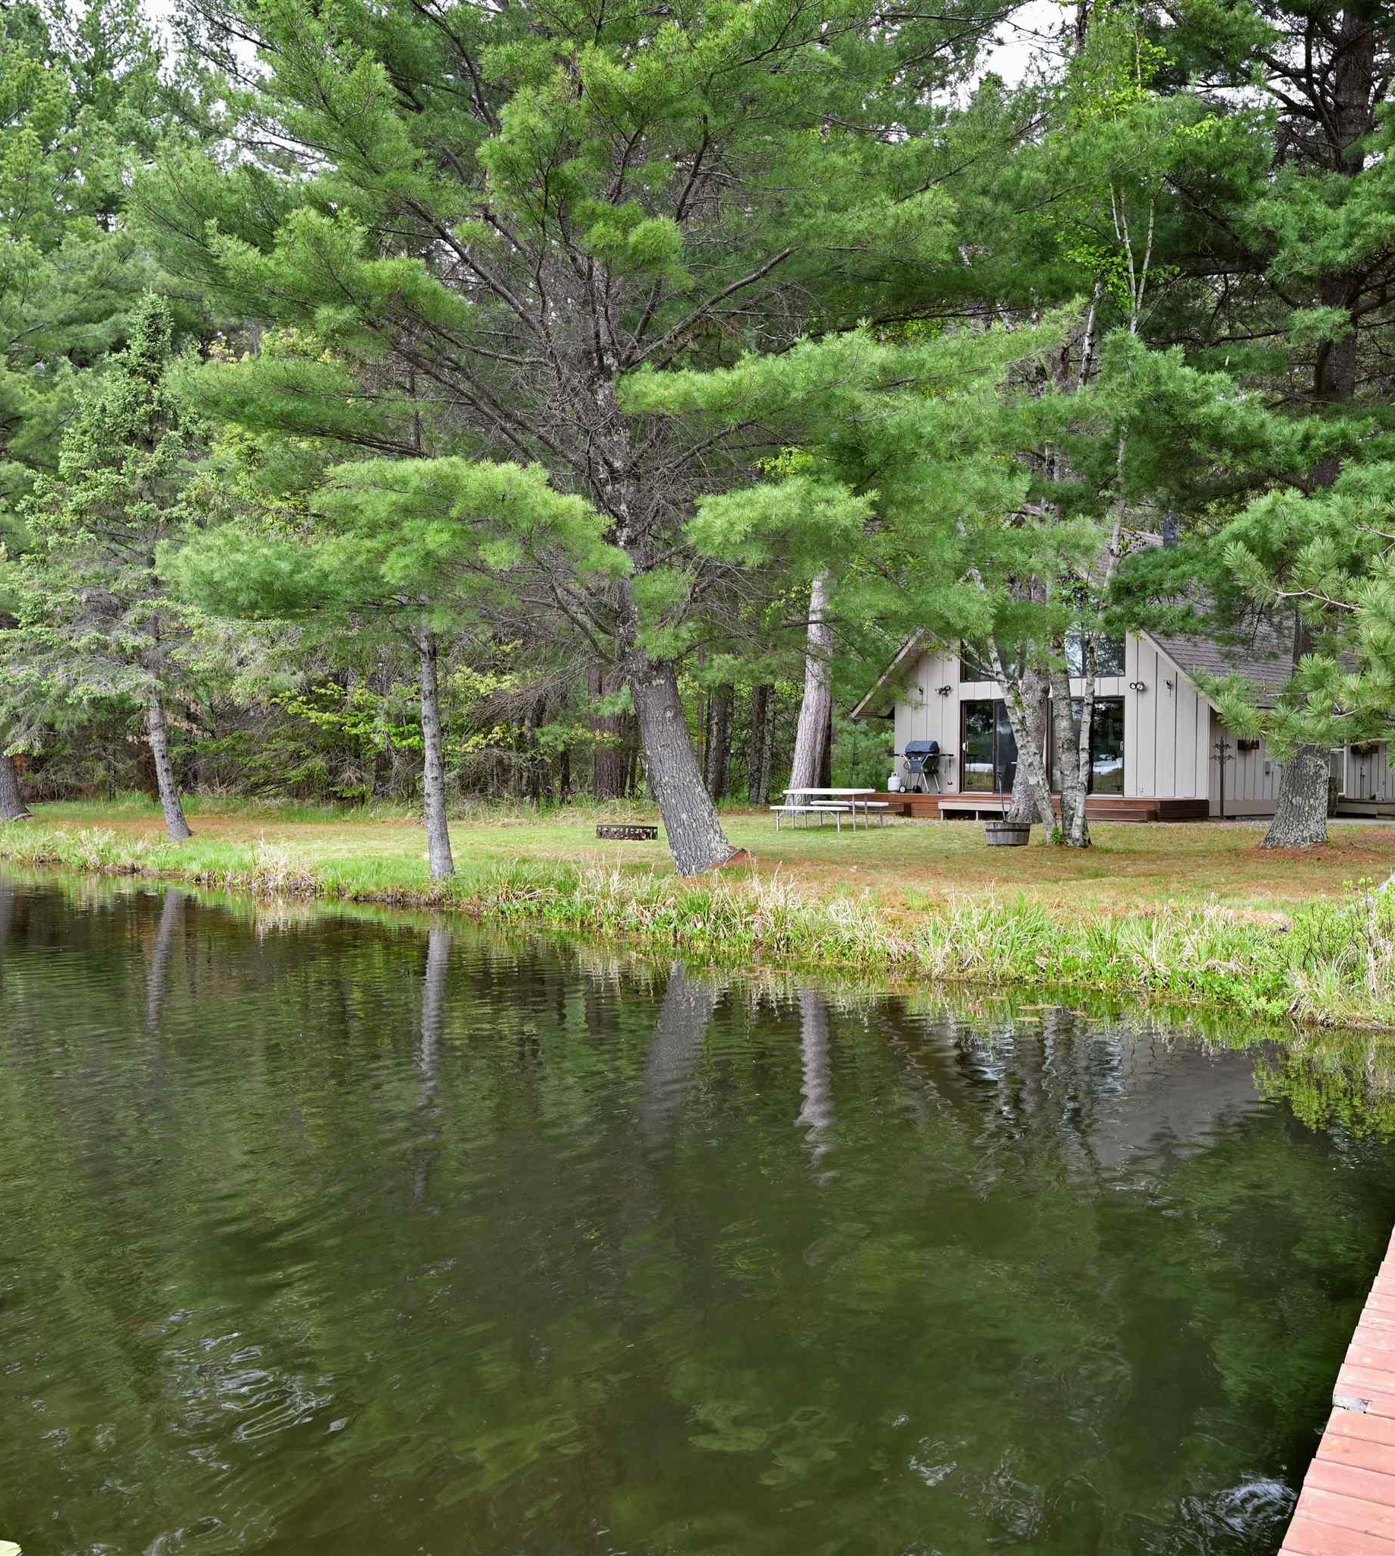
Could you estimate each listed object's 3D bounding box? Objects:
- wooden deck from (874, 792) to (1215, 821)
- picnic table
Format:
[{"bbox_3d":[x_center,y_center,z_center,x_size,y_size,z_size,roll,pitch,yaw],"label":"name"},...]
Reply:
[{"bbox_3d":[6.446,0.600,31.623,7.250,0.450,2.200,1,0,42],"label":"wooden deck"},{"bbox_3d":[2.559,0.619,30.000,1.800,0.750,1.440,1,0,42],"label":"picnic table"}]

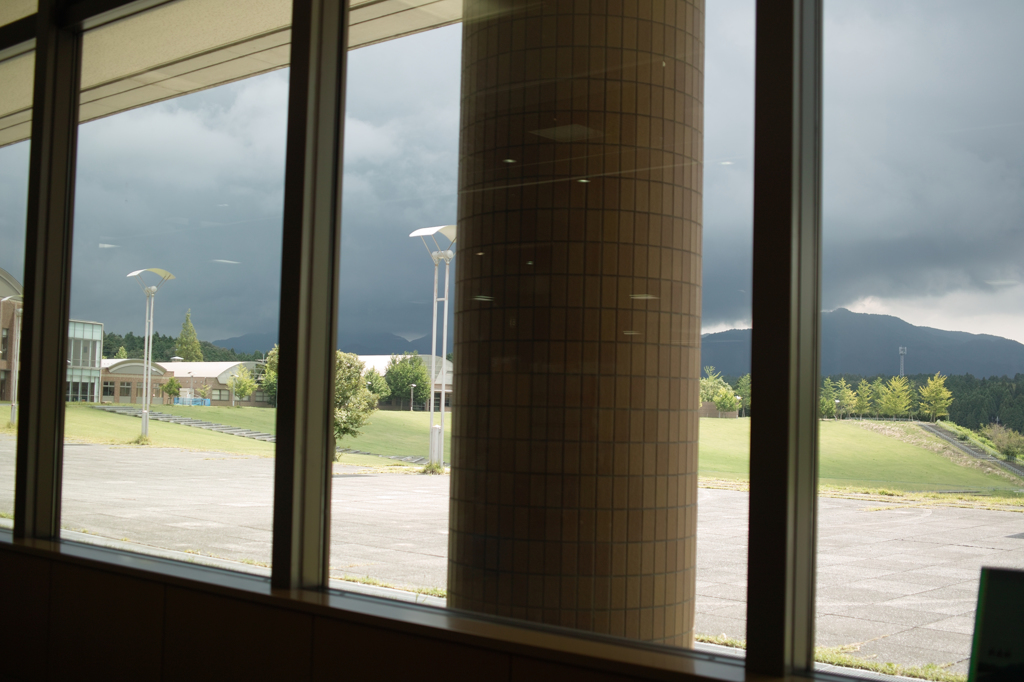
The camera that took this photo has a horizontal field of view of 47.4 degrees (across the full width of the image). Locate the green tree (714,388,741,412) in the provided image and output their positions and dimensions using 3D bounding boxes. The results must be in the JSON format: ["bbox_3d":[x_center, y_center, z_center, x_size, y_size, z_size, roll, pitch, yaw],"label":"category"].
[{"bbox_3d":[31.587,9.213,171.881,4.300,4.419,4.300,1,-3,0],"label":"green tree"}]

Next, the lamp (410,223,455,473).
[{"bbox_3d":[-1.937,0.117,31.477,1.300,6.516,1.000,4,-4,-44],"label":"lamp"}]

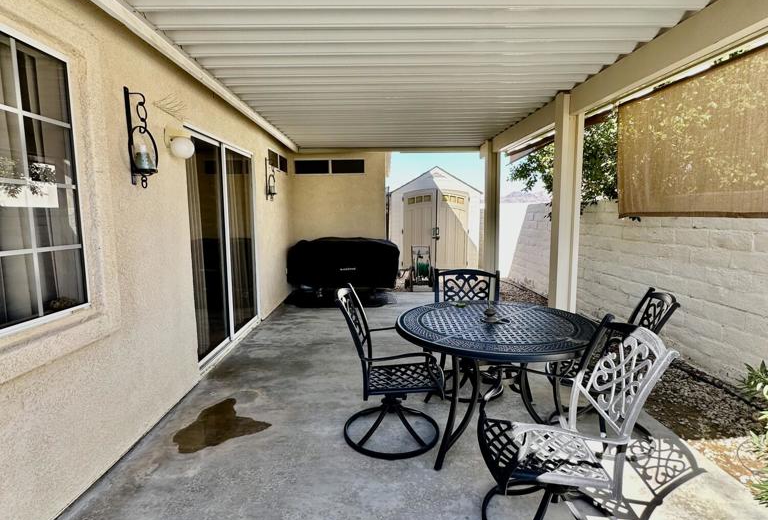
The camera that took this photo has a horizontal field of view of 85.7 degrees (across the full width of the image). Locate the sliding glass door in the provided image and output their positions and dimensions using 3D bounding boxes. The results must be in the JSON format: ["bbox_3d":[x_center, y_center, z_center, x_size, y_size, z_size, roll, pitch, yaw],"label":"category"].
[{"bbox_3d":[-1.654,-0.178,4.456,0.080,2.050,1.880,-1,7,-1],"label":"sliding glass door"}]

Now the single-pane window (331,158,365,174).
[{"bbox_3d":[-0.652,-1.666,7.408,0.606,0.260,0.060,-1,7,-1],"label":"single-pane window"}]

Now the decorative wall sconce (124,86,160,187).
[{"bbox_3d":[-1.521,-0.765,2.595,0.174,0.625,0.130,-1,7,-1],"label":"decorative wall sconce"}]

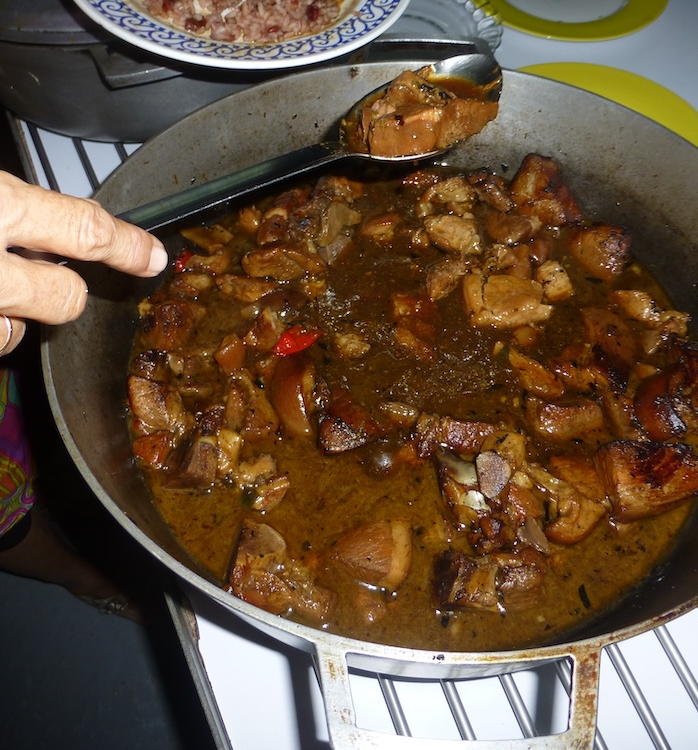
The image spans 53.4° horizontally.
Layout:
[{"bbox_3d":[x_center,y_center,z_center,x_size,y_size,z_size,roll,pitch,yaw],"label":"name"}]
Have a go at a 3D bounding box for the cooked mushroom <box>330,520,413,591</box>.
[{"bbox_3d":[0.012,0.094,0.359,0.042,0.026,0.035,0,54,0],"label":"cooked mushroom"}]

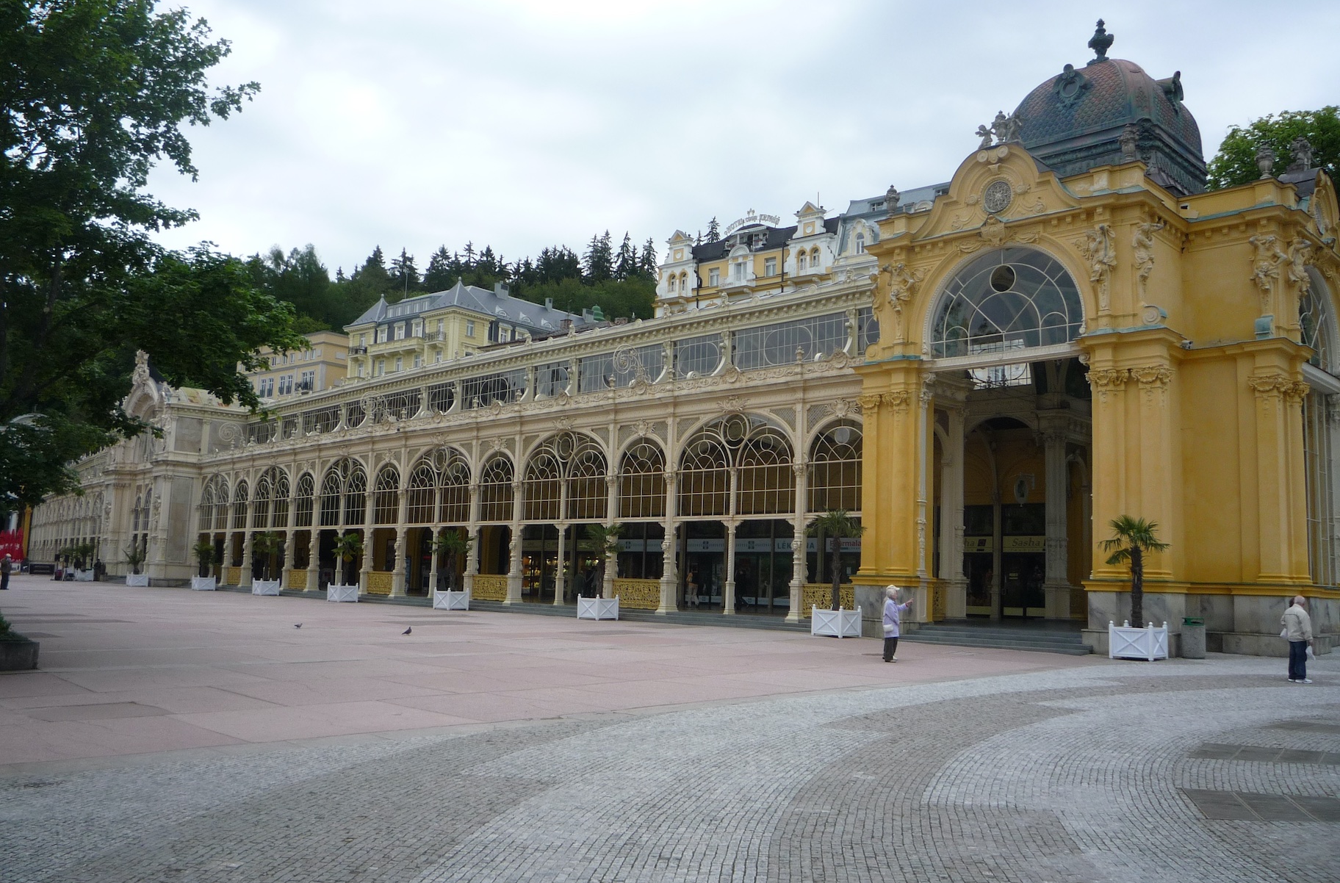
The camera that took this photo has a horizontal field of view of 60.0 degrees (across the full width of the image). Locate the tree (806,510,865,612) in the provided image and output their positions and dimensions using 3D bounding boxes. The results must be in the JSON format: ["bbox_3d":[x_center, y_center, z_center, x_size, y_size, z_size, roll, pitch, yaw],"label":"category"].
[{"bbox_3d":[5.376,3.865,37.859,1.826,3.261,1.771,2,-7,0],"label":"tree"}]

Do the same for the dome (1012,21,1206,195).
[{"bbox_3d":[16.036,-12.297,43.096,5.500,7.080,5.500,-5,-10,43],"label":"dome"}]

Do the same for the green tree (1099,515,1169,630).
[{"bbox_3d":[11.195,3.154,27.954,1.600,2.706,1.600,-5,-10,44],"label":"green tree"}]

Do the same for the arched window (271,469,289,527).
[{"bbox_3d":[-25.030,3.699,74.600,0.220,3.720,2.600,8,-10,-42],"label":"arched window"}]

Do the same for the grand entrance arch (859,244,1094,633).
[{"bbox_3d":[9.685,-0.213,37.199,8.277,12.000,1.400,-5,-10,43],"label":"grand entrance arch"}]

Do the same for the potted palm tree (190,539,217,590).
[{"bbox_3d":[-32.048,8.453,79.800,1.750,3.450,1.800,8,-9,-42],"label":"potted palm tree"}]

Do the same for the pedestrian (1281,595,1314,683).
[{"bbox_3d":[12.657,3.997,23.472,0.420,1.730,0.580,5,-8,-20],"label":"pedestrian"}]

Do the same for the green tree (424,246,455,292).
[{"bbox_3d":[-39.999,-26.681,199.145,5.600,14.000,5.600,2,-7,0],"label":"green tree"}]

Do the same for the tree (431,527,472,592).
[{"bbox_3d":[-10.182,5.531,54.300,1.900,3.000,1.950,2,-7,0],"label":"tree"}]

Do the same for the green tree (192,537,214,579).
[{"bbox_3d":[-32.088,7.995,79.900,1.550,2.850,1.600,8,-9,-42],"label":"green tree"}]

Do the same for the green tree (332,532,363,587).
[{"bbox_3d":[-16.956,6.163,61.077,1.521,2.789,1.475,-5,-10,43],"label":"green tree"}]

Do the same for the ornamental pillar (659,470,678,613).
[{"bbox_3d":[-0.045,3.607,41.915,0.470,5.135,0.440,9,-10,-44],"label":"ornamental pillar"}]

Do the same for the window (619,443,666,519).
[{"bbox_3d":[-1.131,1.576,48.504,2.711,3.236,0.300,-5,-10,43],"label":"window"}]

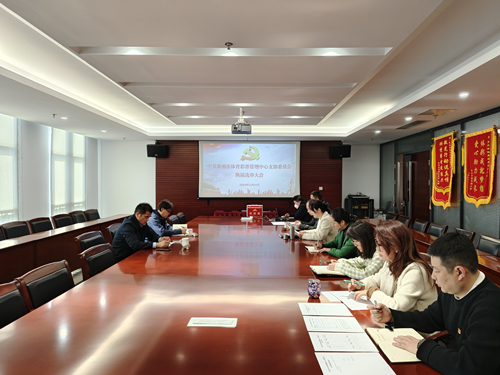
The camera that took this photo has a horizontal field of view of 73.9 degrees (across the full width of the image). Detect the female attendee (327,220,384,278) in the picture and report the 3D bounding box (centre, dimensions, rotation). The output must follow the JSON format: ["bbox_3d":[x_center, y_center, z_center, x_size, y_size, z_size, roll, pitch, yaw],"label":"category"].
[{"bbox_3d":[1.069,0.896,2.950,0.780,1.200,0.520,0,1,1],"label":"female attendee"}]

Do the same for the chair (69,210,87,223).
[{"bbox_3d":[-3.104,0.963,6.420,0.580,0.960,0.500,0,1,1],"label":"chair"}]

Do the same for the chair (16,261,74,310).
[{"bbox_3d":[-1.279,1.030,2.447,0.580,0.900,0.550,0,1,1],"label":"chair"}]

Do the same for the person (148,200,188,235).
[{"bbox_3d":[-1.281,0.807,4.994,0.710,1.260,0.500,0,1,1],"label":"person"}]

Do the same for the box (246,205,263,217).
[{"bbox_3d":[0.117,0.533,7.450,0.350,0.270,0.240,0,1,1],"label":"box"}]

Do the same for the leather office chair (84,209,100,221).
[{"bbox_3d":[-3.239,0.941,7.342,0.580,0.900,0.550,0,1,1],"label":"leather office chair"}]

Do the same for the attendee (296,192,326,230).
[{"bbox_3d":[1.069,0.803,5.441,0.700,1.270,0.500,0,1,1],"label":"attendee"}]

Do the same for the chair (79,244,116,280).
[{"bbox_3d":[-1.101,1.016,2.950,0.580,0.960,0.500,0,1,1],"label":"chair"}]

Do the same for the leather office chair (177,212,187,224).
[{"bbox_3d":[-1.036,0.965,6.280,0.580,0.960,0.500,0,1,1],"label":"leather office chair"}]

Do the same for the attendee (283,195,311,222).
[{"bbox_3d":[1.142,0.803,6.750,0.750,1.270,0.500,0,1,-2],"label":"attendee"}]

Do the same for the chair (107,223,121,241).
[{"bbox_3d":[-1.546,0.993,4.480,0.580,0.960,0.500,0,1,1],"label":"chair"}]

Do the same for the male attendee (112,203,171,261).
[{"bbox_3d":[-1.315,0.815,3.945,0.720,1.280,0.530,0,1,1],"label":"male attendee"}]

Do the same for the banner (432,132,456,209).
[{"bbox_3d":[3.376,-0.265,5.790,0.060,1.270,0.700,0,1,1],"label":"banner"}]

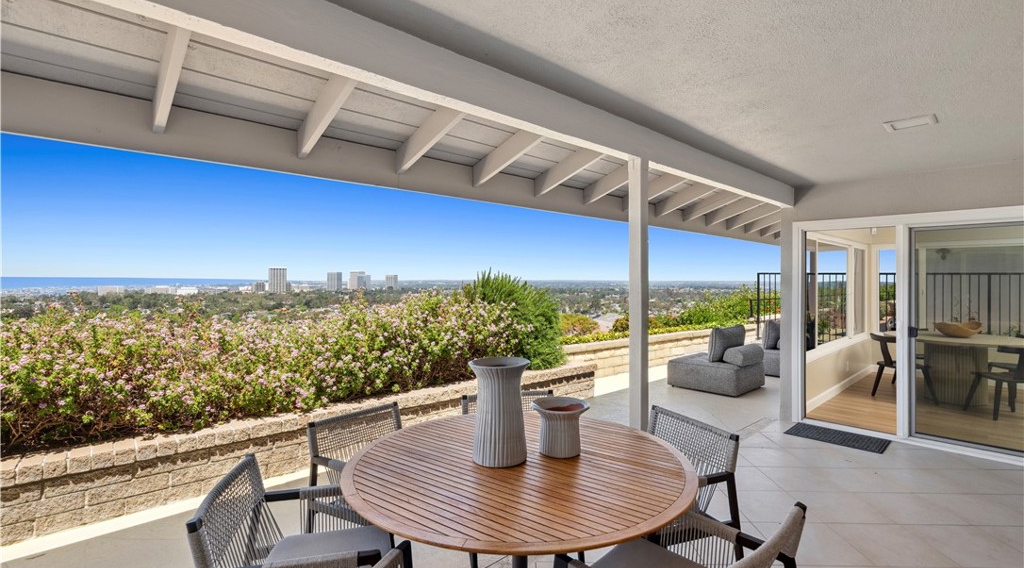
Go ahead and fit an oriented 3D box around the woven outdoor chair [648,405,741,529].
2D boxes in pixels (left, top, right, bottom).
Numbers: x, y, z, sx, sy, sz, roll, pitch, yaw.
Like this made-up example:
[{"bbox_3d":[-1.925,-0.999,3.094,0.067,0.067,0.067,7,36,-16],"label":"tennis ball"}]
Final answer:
[{"bbox_3d":[0.666,1.077,2.206,0.580,0.790,0.550,0,1,-25],"label":"woven outdoor chair"}]

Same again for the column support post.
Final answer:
[{"bbox_3d":[0.823,0.332,2.949,0.092,2.263,0.092,-1,1,-44],"label":"column support post"}]

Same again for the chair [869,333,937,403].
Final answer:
[{"bbox_3d":[4.804,1.040,5.596,0.490,0.785,0.470,0,0,0],"label":"chair"}]

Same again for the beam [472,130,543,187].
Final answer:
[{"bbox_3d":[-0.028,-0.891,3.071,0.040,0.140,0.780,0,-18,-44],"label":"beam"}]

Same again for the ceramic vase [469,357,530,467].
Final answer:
[{"bbox_3d":[-0.050,0.531,1.937,0.256,0.400,0.256,0,1,0],"label":"ceramic vase"}]

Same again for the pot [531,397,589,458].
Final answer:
[{"bbox_3d":[0.209,0.622,1.982,0.250,0.205,0.250,0,0,0],"label":"pot"}]

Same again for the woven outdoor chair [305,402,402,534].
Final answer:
[{"bbox_3d":[-0.629,1.077,2.264,0.580,0.790,0.550,1,1,41],"label":"woven outdoor chair"}]

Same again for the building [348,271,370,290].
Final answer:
[{"bbox_3d":[-536.382,-8.380,1600.021,62.000,66.000,50.000,0,1,-24],"label":"building"}]

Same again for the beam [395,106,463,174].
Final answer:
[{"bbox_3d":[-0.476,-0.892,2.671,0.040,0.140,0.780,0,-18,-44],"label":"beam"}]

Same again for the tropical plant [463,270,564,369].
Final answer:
[{"bbox_3d":[0.020,0.428,6.106,1.300,1.250,1.200,0,1,0],"label":"tropical plant"}]

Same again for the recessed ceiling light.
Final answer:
[{"bbox_3d":[2.459,-0.997,2.802,0.235,0.040,0.235,0,0,-43],"label":"recessed ceiling light"}]

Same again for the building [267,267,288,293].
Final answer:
[{"bbox_3d":[-670.147,-7.923,1300.003,48.000,73.000,40.000,0,1,-30],"label":"building"}]

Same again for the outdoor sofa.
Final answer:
[{"bbox_3d":[2.810,1.026,6.330,0.920,0.790,0.940,-1,1,-44],"label":"outdoor sofa"}]

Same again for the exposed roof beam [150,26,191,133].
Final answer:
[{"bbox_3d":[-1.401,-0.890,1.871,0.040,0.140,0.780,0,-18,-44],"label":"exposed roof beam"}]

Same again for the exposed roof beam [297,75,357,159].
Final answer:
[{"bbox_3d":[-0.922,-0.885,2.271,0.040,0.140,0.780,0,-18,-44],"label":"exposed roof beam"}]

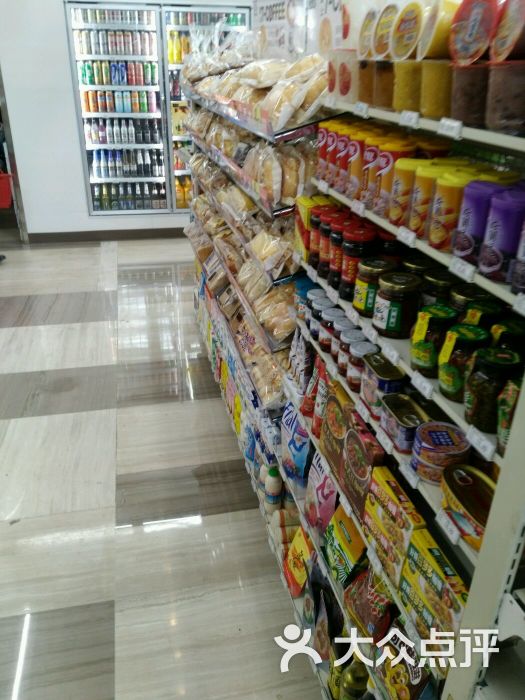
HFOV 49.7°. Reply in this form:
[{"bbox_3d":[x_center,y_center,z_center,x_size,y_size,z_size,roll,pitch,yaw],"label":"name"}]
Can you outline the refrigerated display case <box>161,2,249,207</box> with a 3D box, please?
[{"bbox_3d":[-0.521,-2.148,5.161,0.698,1.643,0.600,-5,28,-12],"label":"refrigerated display case"}]

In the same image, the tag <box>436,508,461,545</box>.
[{"bbox_3d":[0.286,0.272,0.873,0.006,0.019,0.062,9,23,-19],"label":"tag"}]

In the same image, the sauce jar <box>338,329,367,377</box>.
[{"bbox_3d":[0.188,0.008,1.191,0.055,0.087,0.055,1,27,0],"label":"sauce jar"}]

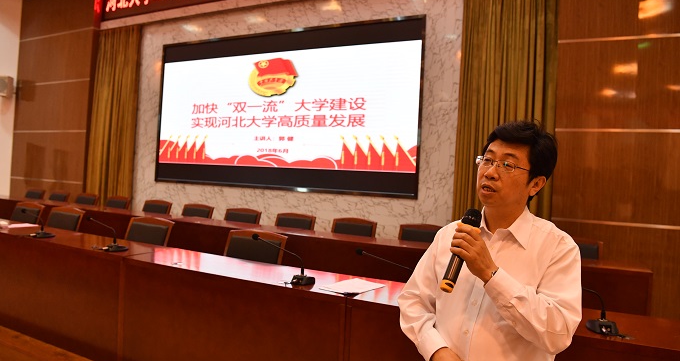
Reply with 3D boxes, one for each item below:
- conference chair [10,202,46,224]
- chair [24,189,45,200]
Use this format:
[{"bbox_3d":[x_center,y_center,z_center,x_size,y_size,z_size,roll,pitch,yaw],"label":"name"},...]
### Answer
[{"bbox_3d":[-3.359,0.690,4.489,0.540,0.920,0.580,3,0,25],"label":"conference chair"},{"bbox_3d":[-5.835,0.636,8.219,0.590,0.950,0.600,3,-1,26],"label":"chair"}]

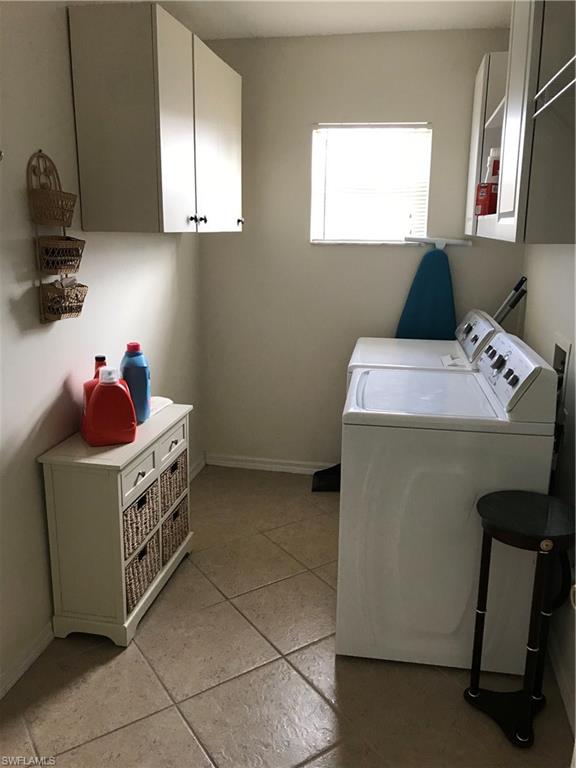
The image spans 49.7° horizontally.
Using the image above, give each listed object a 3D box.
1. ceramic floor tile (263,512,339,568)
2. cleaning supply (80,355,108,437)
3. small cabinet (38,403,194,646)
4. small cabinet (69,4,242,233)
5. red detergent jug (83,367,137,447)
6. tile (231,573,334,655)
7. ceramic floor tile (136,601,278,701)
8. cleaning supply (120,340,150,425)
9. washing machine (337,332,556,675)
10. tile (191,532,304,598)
[{"bbox_3d":[0.158,0.764,3.067,0.421,0.010,0.421,-9,17,-33],"label":"ceramic floor tile"},{"bbox_3d":[-0.713,0.035,2.413,0.155,0.310,0.100,-4,14,-17],"label":"cleaning supply"},{"bbox_3d":[-0.646,0.523,2.534,0.307,0.697,0.723,3,14,10],"label":"small cabinet"},{"bbox_3d":[-0.507,-1.059,2.741,0.332,0.756,1.101,3,14,10],"label":"small cabinet"},{"bbox_3d":[-0.661,0.074,2.310,0.195,0.285,0.110,-4,14,-17],"label":"red detergent jug"},{"bbox_3d":[0.044,0.904,2.496,0.421,0.010,0.421,-9,17,-33],"label":"tile"},{"bbox_3d":[-0.297,0.957,2.266,0.421,0.010,0.421,-9,17,-33],"label":"ceramic floor tile"},{"bbox_3d":[-0.620,-0.005,2.534,0.115,0.331,0.085,-3,14,-14],"label":"cleaning supply"},{"bbox_3d":[0.558,0.380,2.364,0.648,1.082,0.684,3,14,10],"label":"washing machine"},{"bbox_3d":[-0.189,0.817,2.836,0.421,0.010,0.421,-9,17,-33],"label":"tile"}]

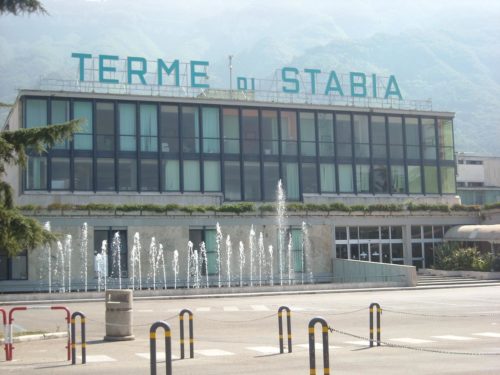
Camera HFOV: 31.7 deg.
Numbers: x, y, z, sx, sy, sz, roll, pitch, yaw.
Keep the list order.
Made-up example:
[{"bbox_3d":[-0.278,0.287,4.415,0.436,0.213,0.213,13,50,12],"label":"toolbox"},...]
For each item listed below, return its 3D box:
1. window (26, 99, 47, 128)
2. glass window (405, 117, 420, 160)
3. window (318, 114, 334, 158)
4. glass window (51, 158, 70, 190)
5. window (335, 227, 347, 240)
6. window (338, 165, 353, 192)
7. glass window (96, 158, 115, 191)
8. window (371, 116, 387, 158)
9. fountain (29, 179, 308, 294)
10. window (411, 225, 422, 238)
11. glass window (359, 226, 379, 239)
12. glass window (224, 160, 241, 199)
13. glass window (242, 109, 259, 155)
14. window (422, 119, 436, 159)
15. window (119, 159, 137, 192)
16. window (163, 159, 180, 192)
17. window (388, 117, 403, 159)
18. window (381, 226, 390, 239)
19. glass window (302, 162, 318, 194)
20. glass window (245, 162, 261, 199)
[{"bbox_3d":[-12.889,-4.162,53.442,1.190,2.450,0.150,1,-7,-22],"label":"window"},{"bbox_3d":[11.351,-3.418,61.503,1.105,3.055,0.120,1,-7,-22],"label":"glass window"},{"bbox_3d":[5.282,-3.610,60.774,1.190,3.113,0.150,1,-7,-22],"label":"window"},{"bbox_3d":[-11.481,-0.834,53.593,1.190,2.058,0.150,1,-7,-22],"label":"glass window"},{"bbox_3d":[6.250,3.149,60.182,0.921,0.916,0.120,1,-7,-22],"label":"window"},{"bbox_3d":[6.724,-0.612,61.804,1.193,1.983,0.120,1,-6,-22],"label":"window"},{"bbox_3d":[-8.994,-0.781,55.068,1.151,2.055,0.120,1,-7,-22],"label":"glass window"},{"bbox_3d":[9.174,-3.562,62.353,1.190,3.113,0.150,1,-7,-22],"label":"window"},{"bbox_3d":[-3.851,2.712,49.657,15.300,6.200,4.000,1,-7,-22],"label":"fountain"},{"bbox_3d":[11.820,3.192,62.421,0.884,0.957,0.120,1,-7,-22],"label":"window"},{"bbox_3d":[8.273,3.143,60.998,1.577,0.914,0.120,1,-7,-22],"label":"glass window"},{"bbox_3d":[-1.129,-0.436,58.194,1.159,2.636,0.120,1,-7,-22],"label":"glass window"},{"bbox_3d":[0.039,-3.821,60.814,1.218,3.107,0.100,1,-6,-22],"label":"glass window"},{"bbox_3d":[13.478,-3.657,66.258,1.218,3.107,0.100,1,-6,-22],"label":"window"},{"bbox_3d":[-7.936,-0.827,57.238,1.218,2.017,0.100,1,-6,-22],"label":"window"},{"bbox_3d":[-5.078,-0.766,56.987,1.193,1.983,0.120,1,-6,-22],"label":"window"},{"bbox_3d":[10.564,-3.577,63.717,1.193,3.053,0.120,1,-6,-22],"label":"window"},{"bbox_3d":[9.195,3.117,59.834,0.777,0.936,0.120,1,-7,-22],"label":"window"},{"bbox_3d":[4.154,-0.661,60.349,1.192,2.093,0.120,1,-7,-22],"label":"glass window"},{"bbox_3d":[0.177,-0.426,59.101,1.193,2.530,0.120,1,-6,-22],"label":"glass window"}]

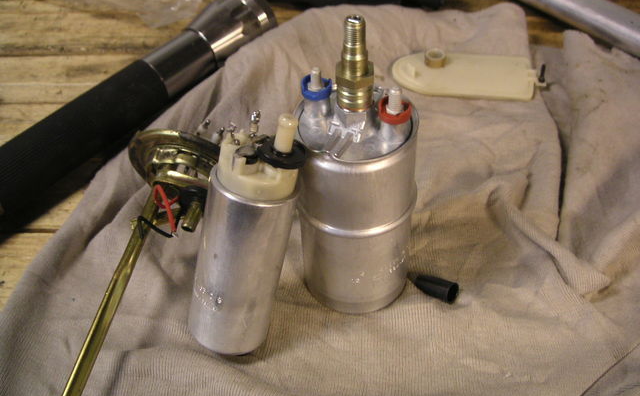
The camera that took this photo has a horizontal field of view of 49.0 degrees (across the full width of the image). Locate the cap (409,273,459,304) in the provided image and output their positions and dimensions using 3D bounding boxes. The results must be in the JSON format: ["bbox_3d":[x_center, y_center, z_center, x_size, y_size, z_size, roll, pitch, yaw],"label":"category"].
[{"bbox_3d":[0.064,0.049,0.398,0.028,0.013,0.013,22,49,30],"label":"cap"}]

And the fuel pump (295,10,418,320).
[{"bbox_3d":[0.018,-0.016,0.355,0.063,0.168,0.063,-3,44,0],"label":"fuel pump"}]

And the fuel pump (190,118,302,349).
[{"bbox_3d":[-0.036,0.017,0.347,0.044,0.128,0.044,14,27,0],"label":"fuel pump"}]

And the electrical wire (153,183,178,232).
[{"bbox_3d":[-0.094,0.006,0.424,0.015,0.026,0.018,-3,44,0],"label":"electrical wire"}]

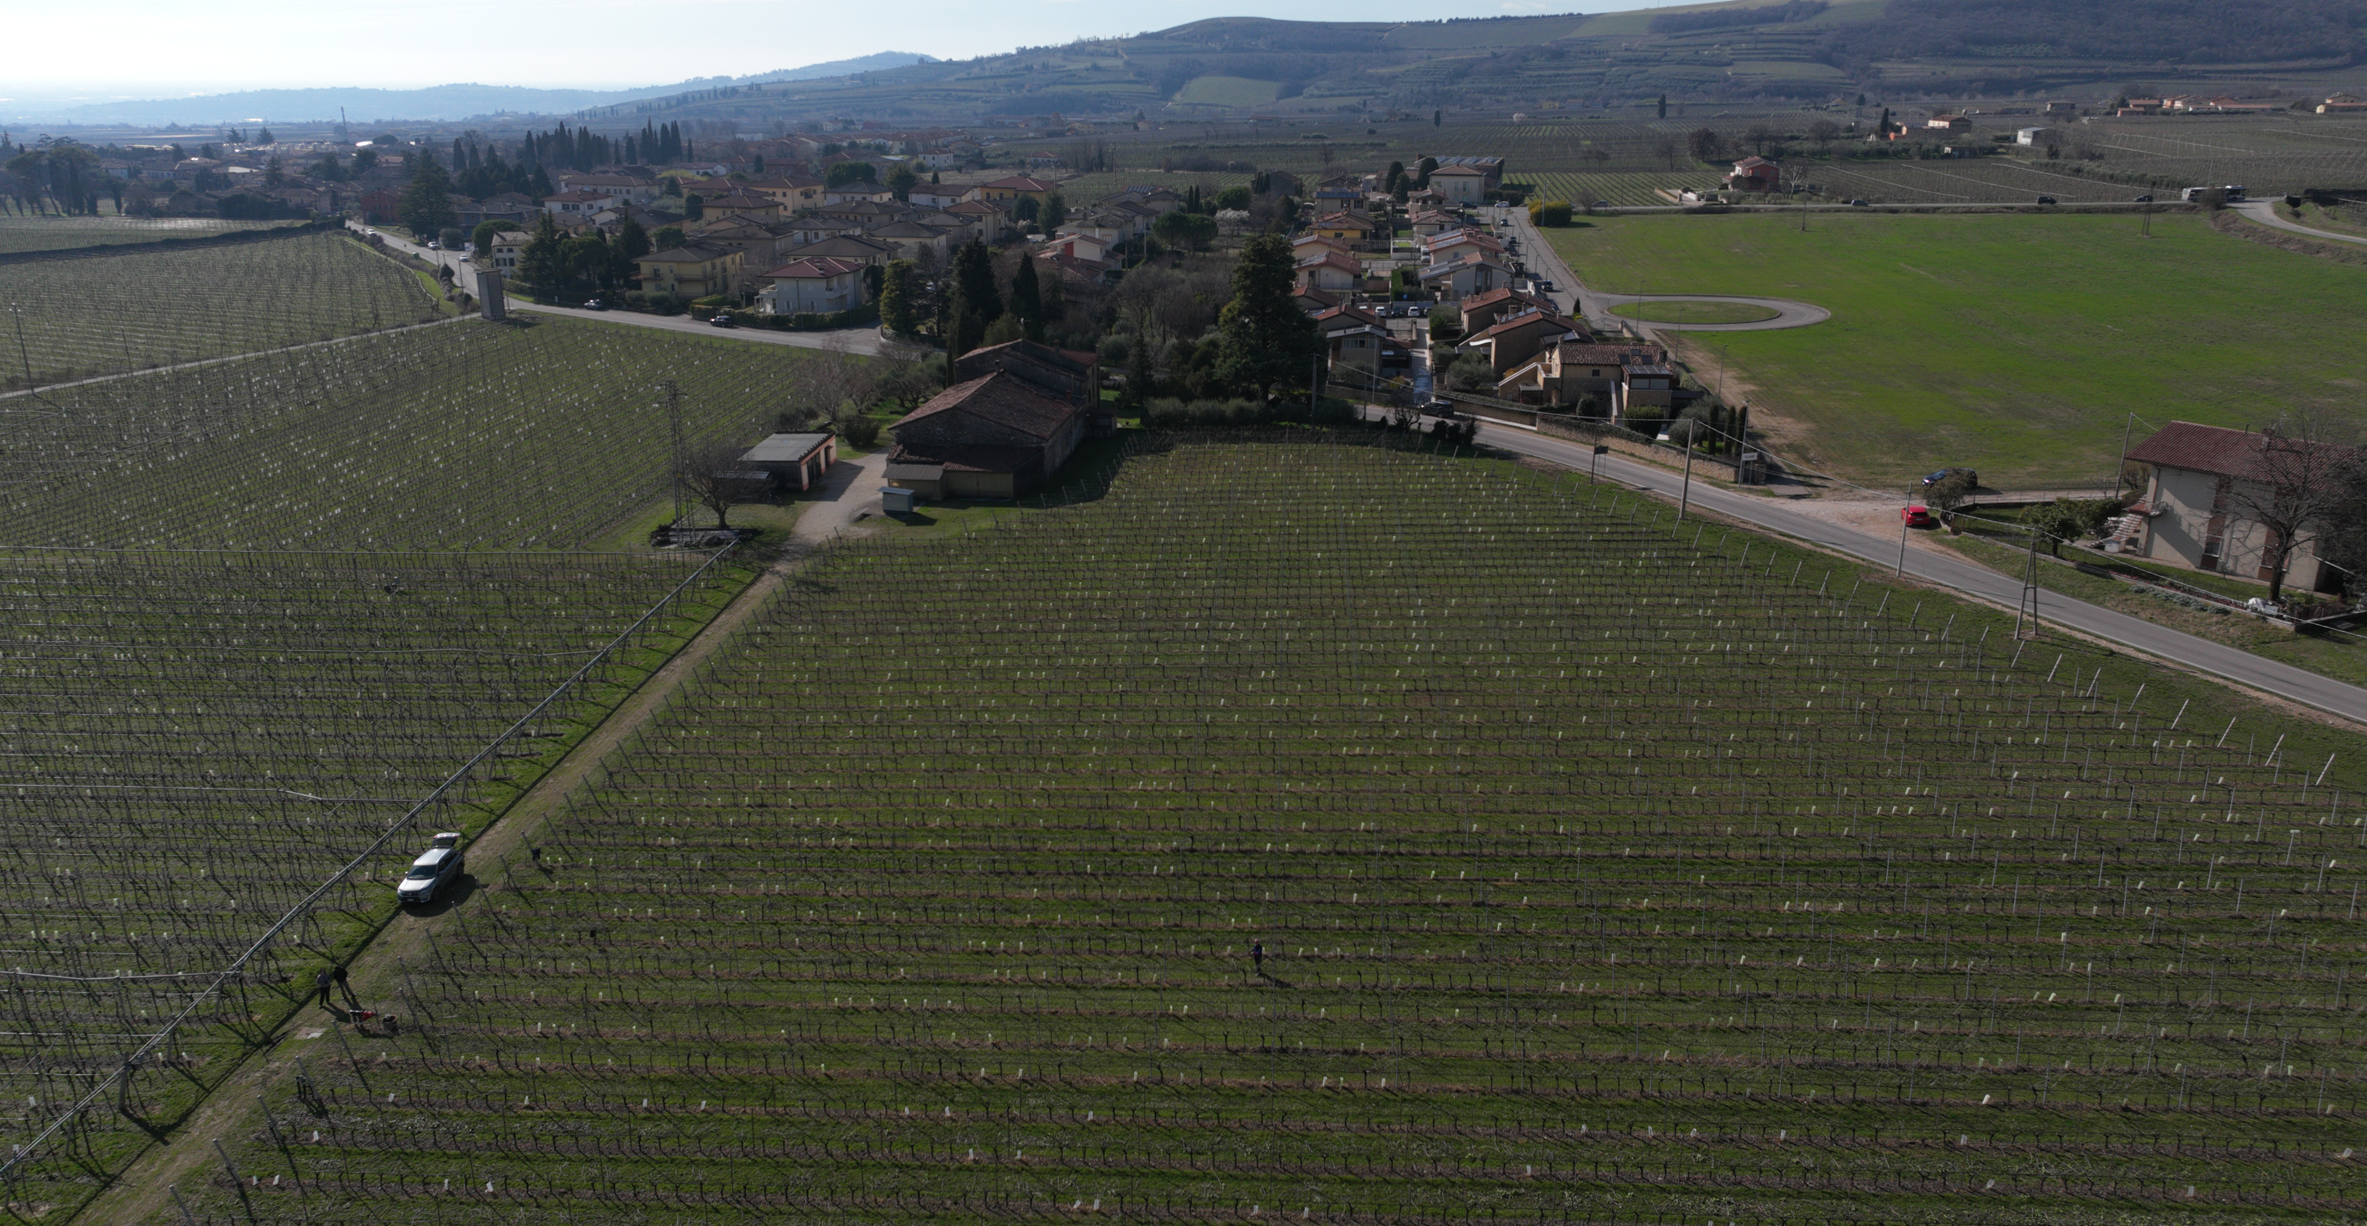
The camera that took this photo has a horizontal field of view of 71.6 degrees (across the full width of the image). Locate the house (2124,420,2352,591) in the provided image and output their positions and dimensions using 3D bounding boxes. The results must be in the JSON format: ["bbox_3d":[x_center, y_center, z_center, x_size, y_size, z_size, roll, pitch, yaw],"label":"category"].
[{"bbox_3d":[78.387,-8.262,119.925,11.500,9.000,13.800,-13,22,-35],"label":"house"}]

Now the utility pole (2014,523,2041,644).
[{"bbox_3d":[56.588,-2.044,108.918,1.800,7.800,0.500,-7,19,-21],"label":"utility pole"}]

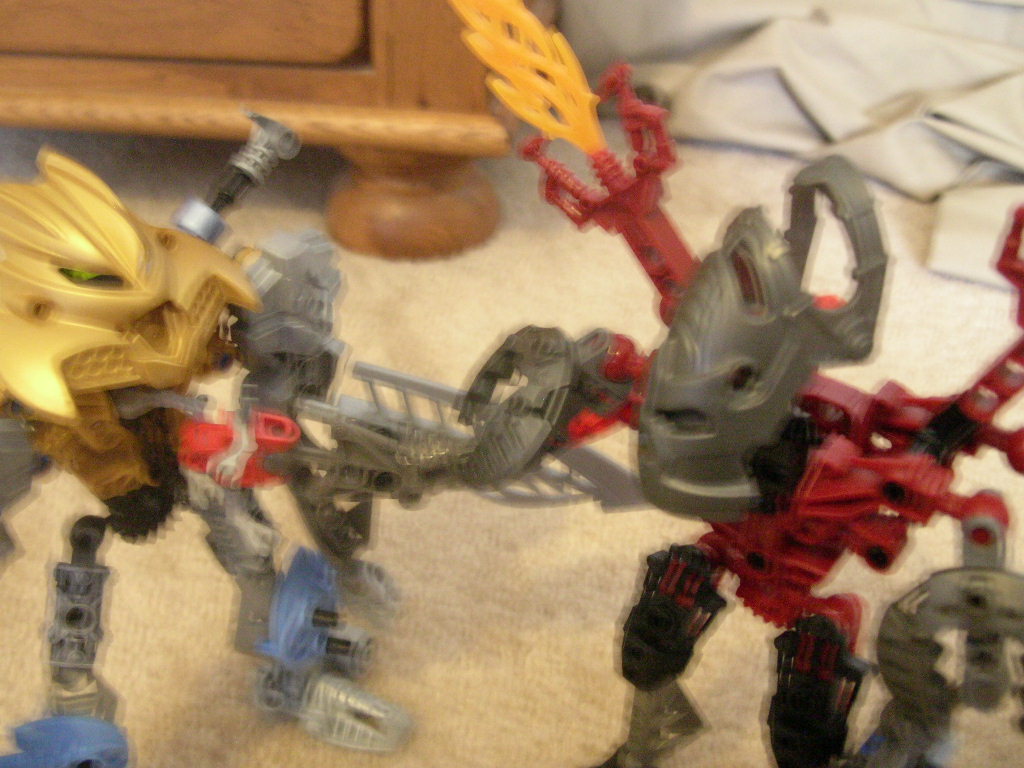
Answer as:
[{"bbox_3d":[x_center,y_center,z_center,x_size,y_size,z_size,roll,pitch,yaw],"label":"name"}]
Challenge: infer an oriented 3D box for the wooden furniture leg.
[{"bbox_3d":[-0.064,-0.129,0.700,0.112,0.075,0.112,0,25,0],"label":"wooden furniture leg"}]

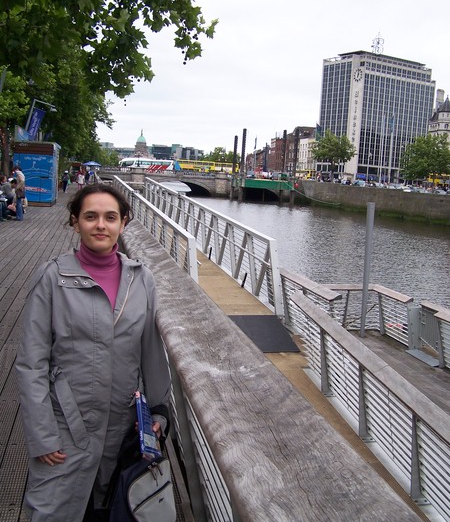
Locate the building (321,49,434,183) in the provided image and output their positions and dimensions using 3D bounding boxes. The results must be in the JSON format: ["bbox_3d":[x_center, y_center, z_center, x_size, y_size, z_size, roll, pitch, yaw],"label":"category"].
[{"bbox_3d":[52.471,-46.774,228.412,36.000,43.000,18.300,-2,8,-32],"label":"building"}]

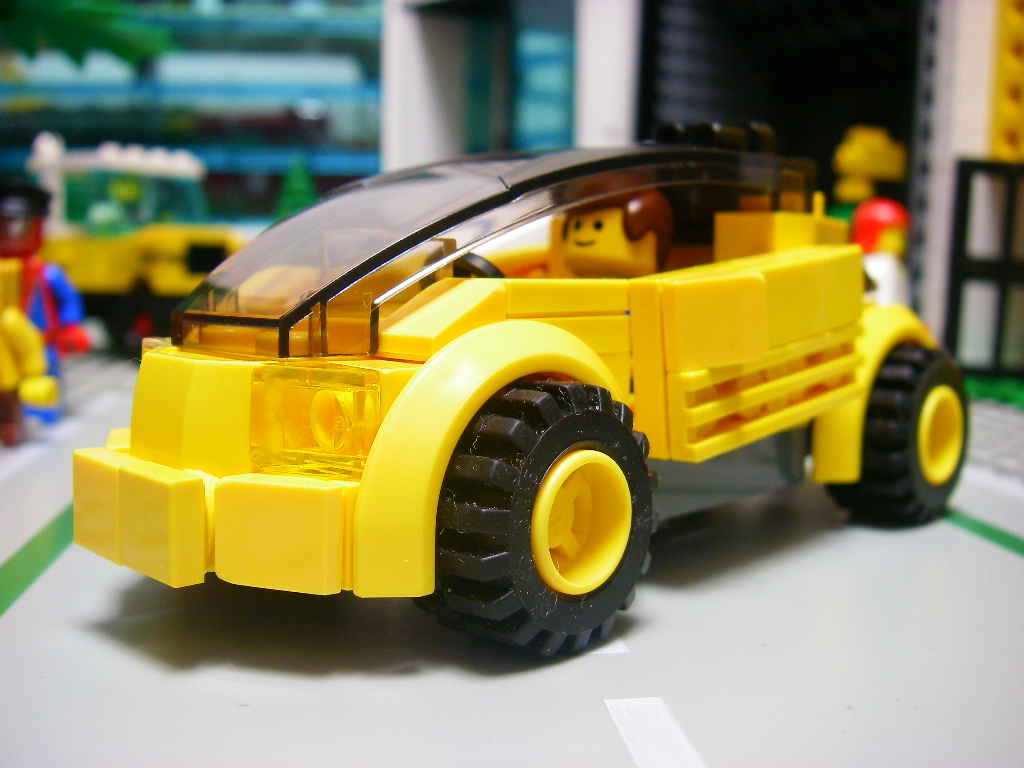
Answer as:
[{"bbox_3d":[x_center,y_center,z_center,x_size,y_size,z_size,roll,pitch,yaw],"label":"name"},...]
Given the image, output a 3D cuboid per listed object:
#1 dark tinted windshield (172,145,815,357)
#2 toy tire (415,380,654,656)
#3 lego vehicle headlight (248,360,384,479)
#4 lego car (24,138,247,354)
[{"bbox_3d":[-0.001,-0.015,0.115,0.032,0.020,0.066,7,9,44],"label":"dark tinted windshield"},{"bbox_3d":[0.001,0.010,0.090,0.012,0.021,0.021,7,9,44],"label":"toy tire"},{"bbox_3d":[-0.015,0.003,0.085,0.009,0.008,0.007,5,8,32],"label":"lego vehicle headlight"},{"bbox_3d":[-0.120,-0.046,0.371,0.074,0.065,0.044,0,7,-12],"label":"lego car"}]

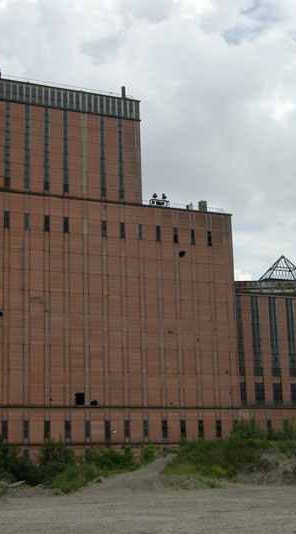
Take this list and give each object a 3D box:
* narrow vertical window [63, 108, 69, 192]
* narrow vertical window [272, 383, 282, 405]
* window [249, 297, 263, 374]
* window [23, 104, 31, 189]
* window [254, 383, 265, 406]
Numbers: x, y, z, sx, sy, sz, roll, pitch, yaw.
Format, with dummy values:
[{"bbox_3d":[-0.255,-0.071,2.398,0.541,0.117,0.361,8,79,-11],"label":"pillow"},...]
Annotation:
[{"bbox_3d":[-13.738,-19.448,145.587,0.924,14.647,0.300,4,-14,-24],"label":"narrow vertical window"},{"bbox_3d":[23.608,23.116,157.271,1.909,3.737,0.300,4,-14,-24],"label":"narrow vertical window"},{"bbox_3d":[19.814,12.616,158.086,1.883,14.623,0.300,4,-14,-24],"label":"window"},{"bbox_3d":[-19.886,-19.880,142.855,0.925,14.636,0.300,4,-14,-24],"label":"window"},{"bbox_3d":[20.118,22.861,155.723,1.904,3.711,0.300,4,-14,-24],"label":"window"}]

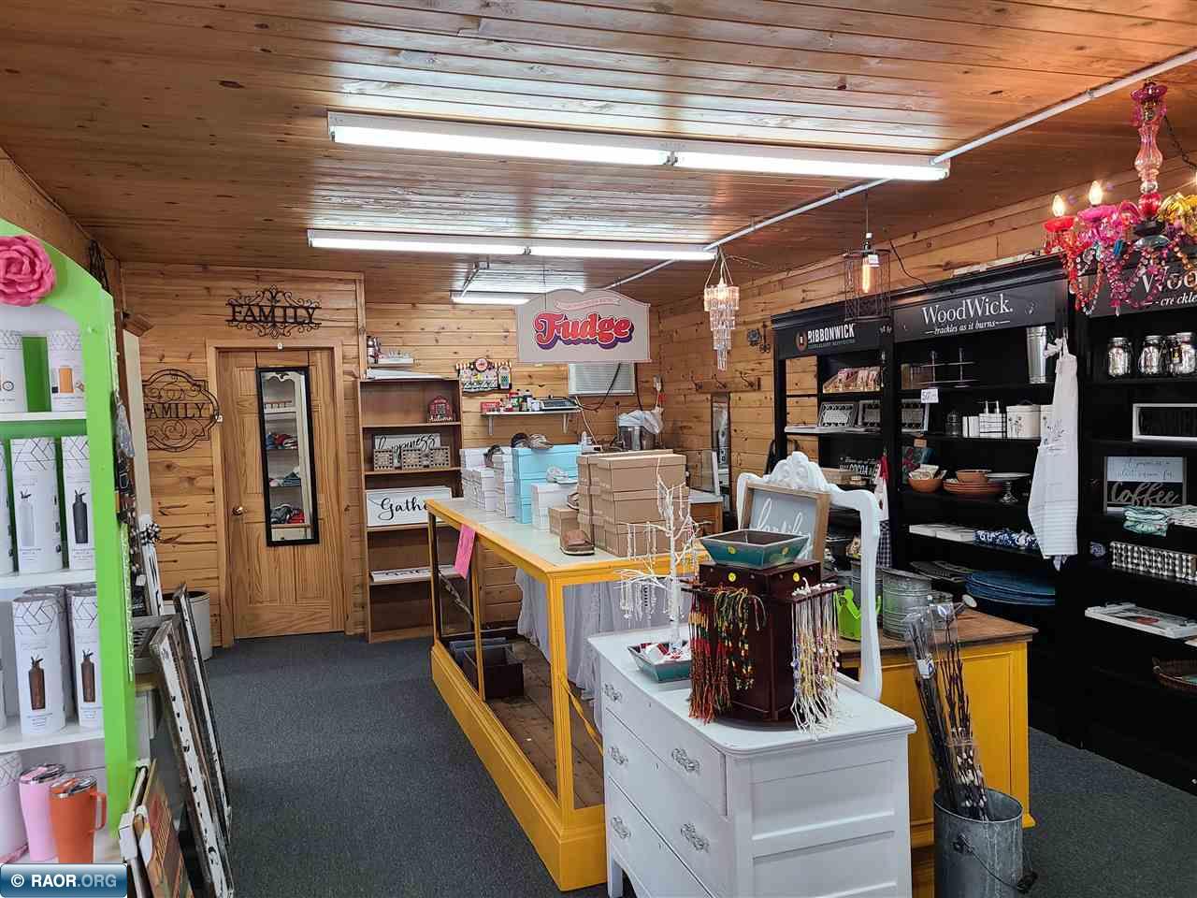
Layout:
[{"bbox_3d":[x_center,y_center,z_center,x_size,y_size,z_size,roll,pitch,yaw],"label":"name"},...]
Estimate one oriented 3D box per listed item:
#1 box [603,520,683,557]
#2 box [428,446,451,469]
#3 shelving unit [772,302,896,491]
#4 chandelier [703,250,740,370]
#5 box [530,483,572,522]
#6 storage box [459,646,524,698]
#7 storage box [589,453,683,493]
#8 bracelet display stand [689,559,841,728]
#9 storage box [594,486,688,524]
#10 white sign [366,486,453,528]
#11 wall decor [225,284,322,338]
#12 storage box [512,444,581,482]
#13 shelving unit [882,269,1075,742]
[{"bbox_3d":[0.152,0.306,3.247,0.278,0.111,0.258,-3,3,-20],"label":"box"},{"bbox_3d":[-1.123,0.058,6.290,0.145,0.136,0.145,-2,3,-18],"label":"box"},{"bbox_3d":[1.588,0.171,5.727,0.345,2.144,1.282,-3,3,-18],"label":"shelving unit"},{"bbox_3d":[0.763,-0.857,5.537,0.235,0.750,0.235,-2,3,0],"label":"chandelier"},{"bbox_3d":[-0.153,0.238,4.003,0.283,0.180,0.129,-3,3,-20],"label":"box"},{"bbox_3d":[-0.490,1.051,4.207,0.208,0.166,0.290,-3,3,-21],"label":"storage box"},{"bbox_3d":[0.132,0.084,3.236,0.281,0.112,0.263,-3,3,-20],"label":"storage box"},{"bbox_3d":[0.378,0.435,2.091,0.310,0.337,0.310,-4,4,-42],"label":"bracelet display stand"},{"bbox_3d":[0.143,0.196,3.243,0.281,0.113,0.263,-3,3,-20],"label":"storage box"},{"bbox_3d":[-1.300,0.392,6.214,0.591,0.246,0.060,-3,3,-18],"label":"white sign"},{"bbox_3d":[-2.248,-0.954,6.247,0.624,0.376,0.025,-2,3,-18],"label":"wall decor"},{"bbox_3d":[-0.248,0.051,4.214,0.298,0.116,0.166,-2,3,-18],"label":"storage box"},{"bbox_3d":[1.990,0.210,4.531,0.345,2.144,1.243,-3,3,-18],"label":"shelving unit"}]

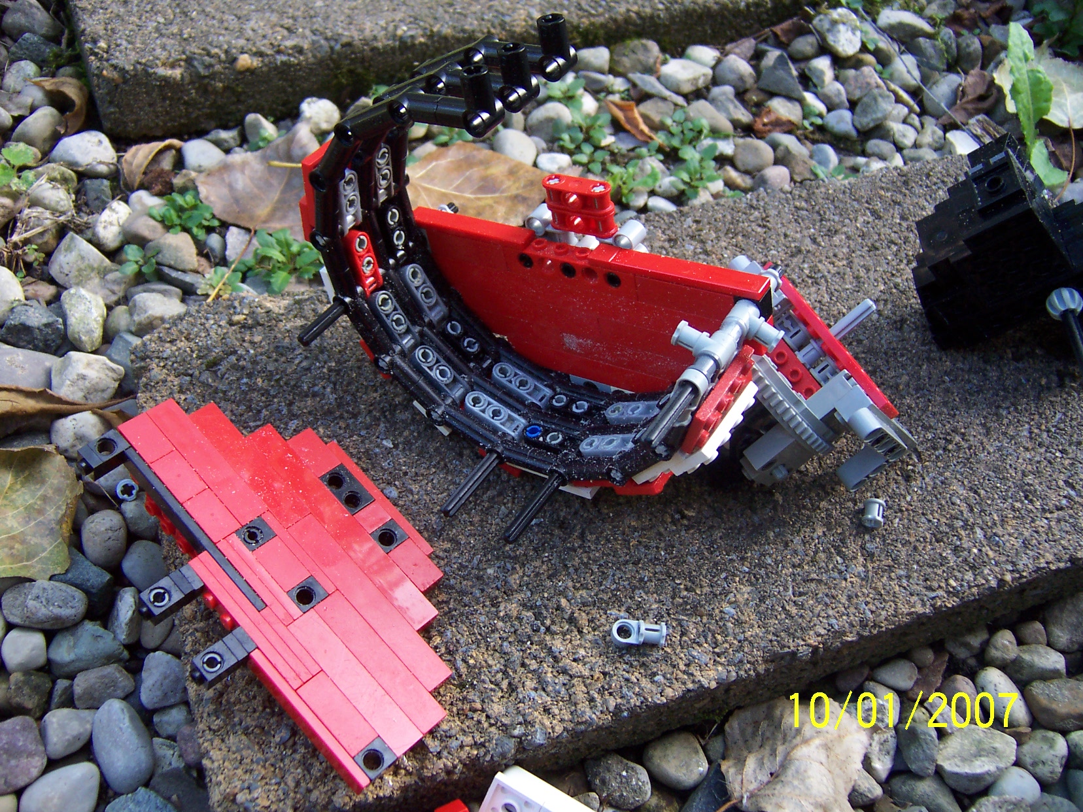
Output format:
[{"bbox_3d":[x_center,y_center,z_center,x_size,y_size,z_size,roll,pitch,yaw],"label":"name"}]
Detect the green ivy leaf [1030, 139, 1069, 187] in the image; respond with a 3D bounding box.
[{"bbox_3d":[0.227,-0.108,0.463,0.018,0.014,0.021,1,53,-1],"label":"green ivy leaf"}]

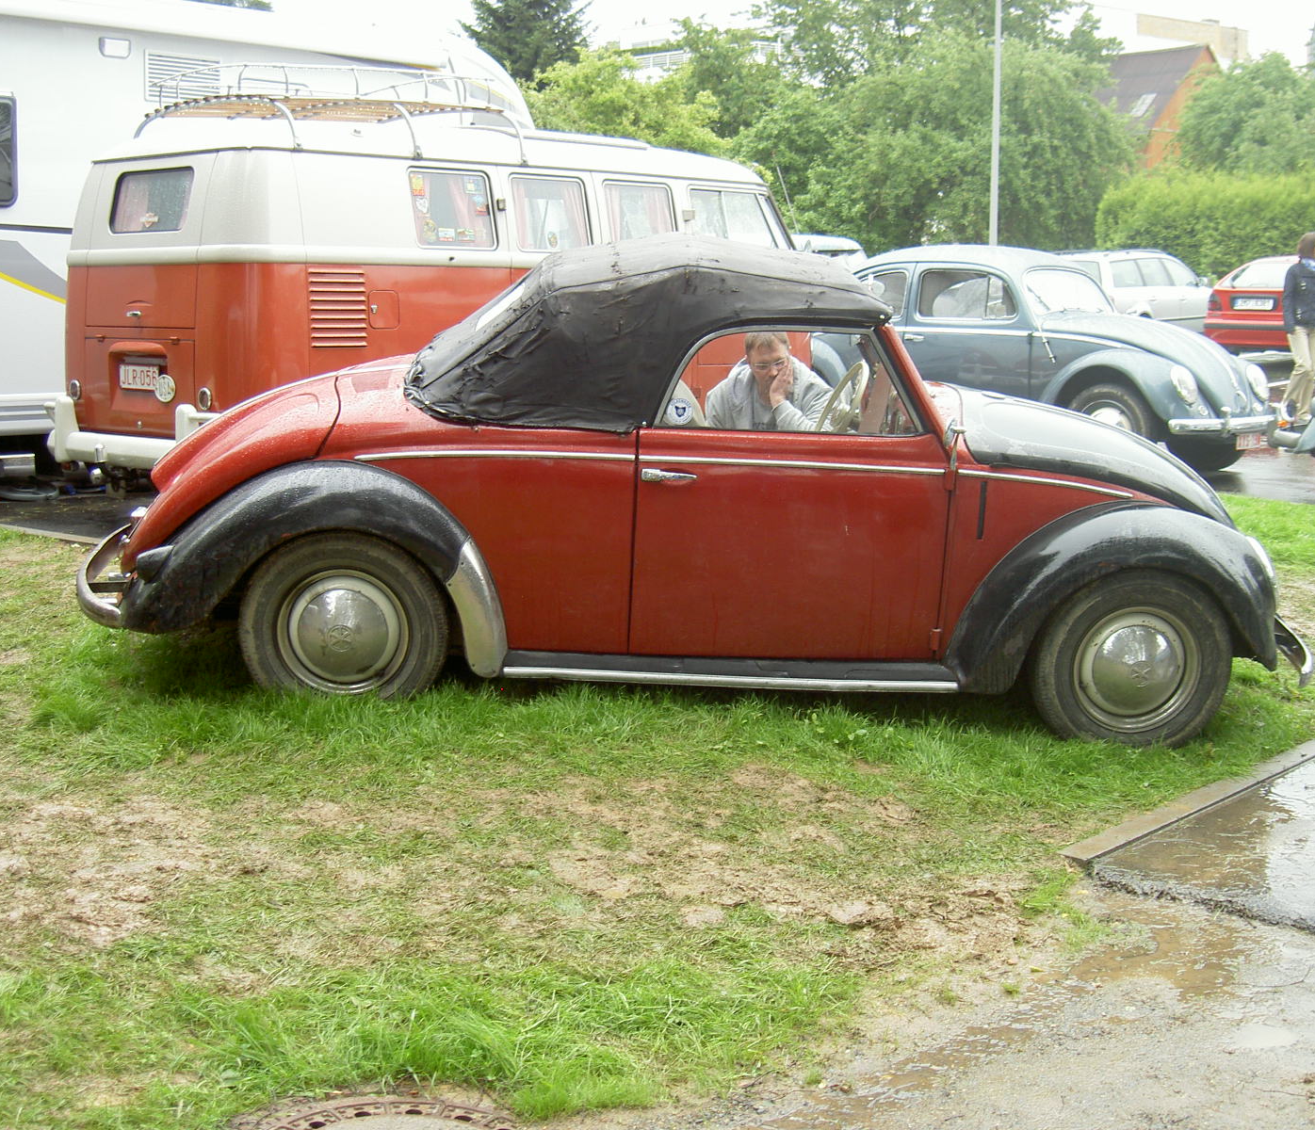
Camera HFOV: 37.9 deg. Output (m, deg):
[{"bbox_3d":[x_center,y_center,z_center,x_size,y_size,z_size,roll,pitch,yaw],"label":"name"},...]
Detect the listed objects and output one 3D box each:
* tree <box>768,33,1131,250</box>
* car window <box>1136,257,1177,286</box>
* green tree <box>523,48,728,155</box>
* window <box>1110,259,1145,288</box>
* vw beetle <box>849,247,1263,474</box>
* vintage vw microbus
[{"bbox_3d":[5.857,-7.537,38.500,7.300,6.400,6.800,0,8,0],"label":"tree"},{"bbox_3d":[7.288,-4.277,28.000,0.100,0.420,0.950,7,10,42],"label":"car window"},{"bbox_3d":[-0.609,-6.959,36.000,4.600,5.400,4.400,0,8,0],"label":"green tree"},{"bbox_3d":[6.769,-4.190,27.600,0.100,0.420,0.950,7,10,42],"label":"window"},{"bbox_3d":[2.293,-1.424,13.201,4.070,1.500,1.540,7,10,41],"label":"vw beetle"},{"bbox_3d":[-1.045,-1.435,10.321,4.280,2.120,1.760,-7,11,-44],"label":"vintage vw microbus"}]

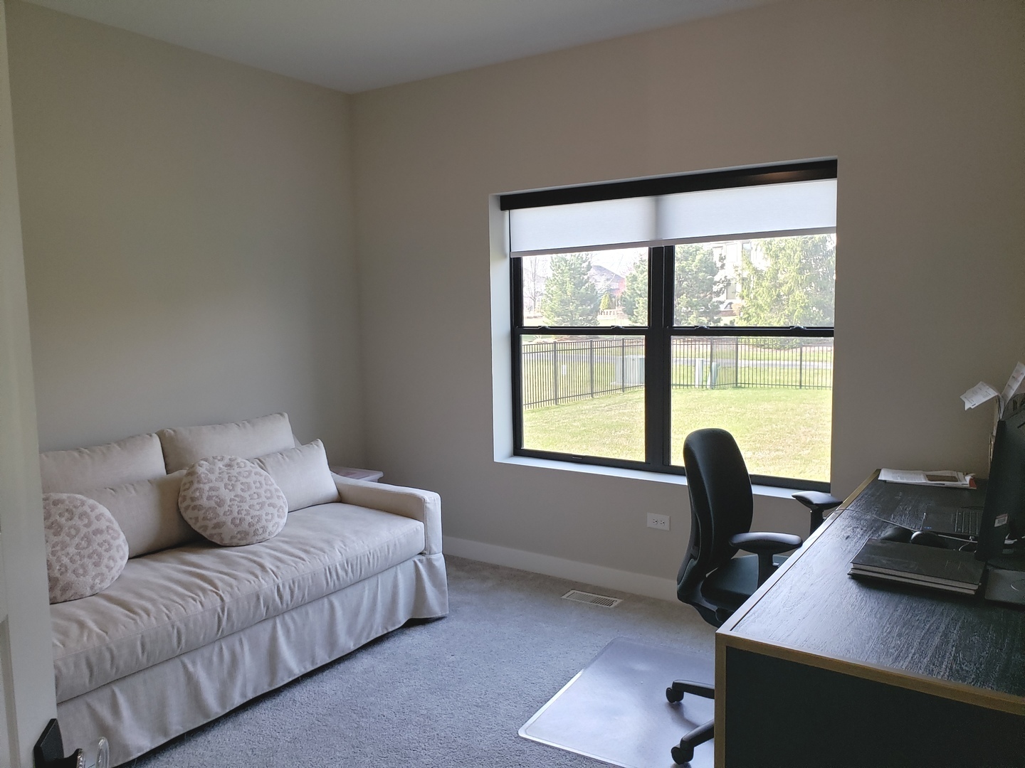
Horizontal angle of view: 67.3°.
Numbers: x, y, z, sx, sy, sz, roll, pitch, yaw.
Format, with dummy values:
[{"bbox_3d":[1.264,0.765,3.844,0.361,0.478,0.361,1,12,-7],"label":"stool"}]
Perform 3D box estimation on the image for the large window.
[{"bbox_3d":[0.724,-0.268,3.913,1.760,1.450,0.109,3,7,33],"label":"large window"}]

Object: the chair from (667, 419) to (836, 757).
[{"bbox_3d":[0.816,0.679,2.606,0.656,1.034,0.676,4,7,38],"label":"chair"}]

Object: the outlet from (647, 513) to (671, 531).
[{"bbox_3d":[0.720,0.684,3.807,0.116,0.073,0.010,3,7,33],"label":"outlet"}]

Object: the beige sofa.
[{"bbox_3d":[-1.409,0.726,2.950,1.044,0.935,2.317,3,7,36],"label":"beige sofa"}]

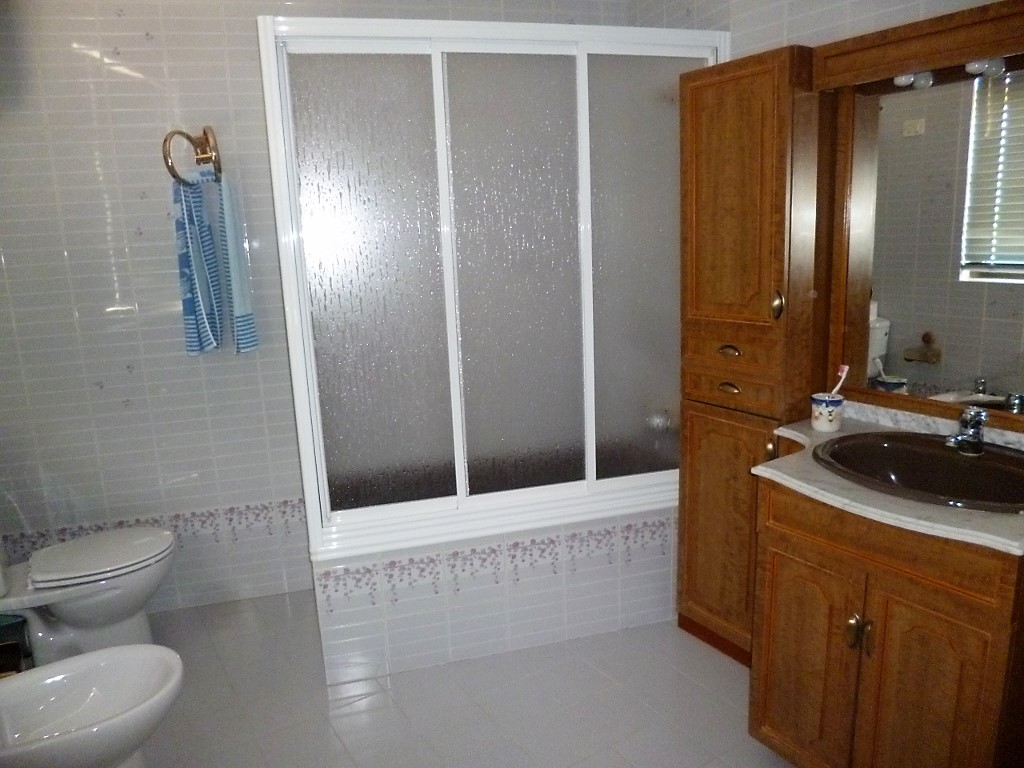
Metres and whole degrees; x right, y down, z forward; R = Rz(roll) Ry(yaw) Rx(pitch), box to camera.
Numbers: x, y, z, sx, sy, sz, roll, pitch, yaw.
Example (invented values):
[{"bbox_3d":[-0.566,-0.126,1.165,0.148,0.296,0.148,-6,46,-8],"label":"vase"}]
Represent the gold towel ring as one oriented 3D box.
[{"bbox_3d":[-1.113,-0.793,2.465,0.168,0.180,0.100,-5,12,-13],"label":"gold towel ring"}]

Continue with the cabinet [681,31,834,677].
[{"bbox_3d":[0.754,-0.025,2.239,0.234,1.833,0.381,-10,14,-33],"label":"cabinet"}]

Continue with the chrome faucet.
[{"bbox_3d":[1.100,0.116,1.713,0.130,0.112,0.062,-10,14,-33],"label":"chrome faucet"}]

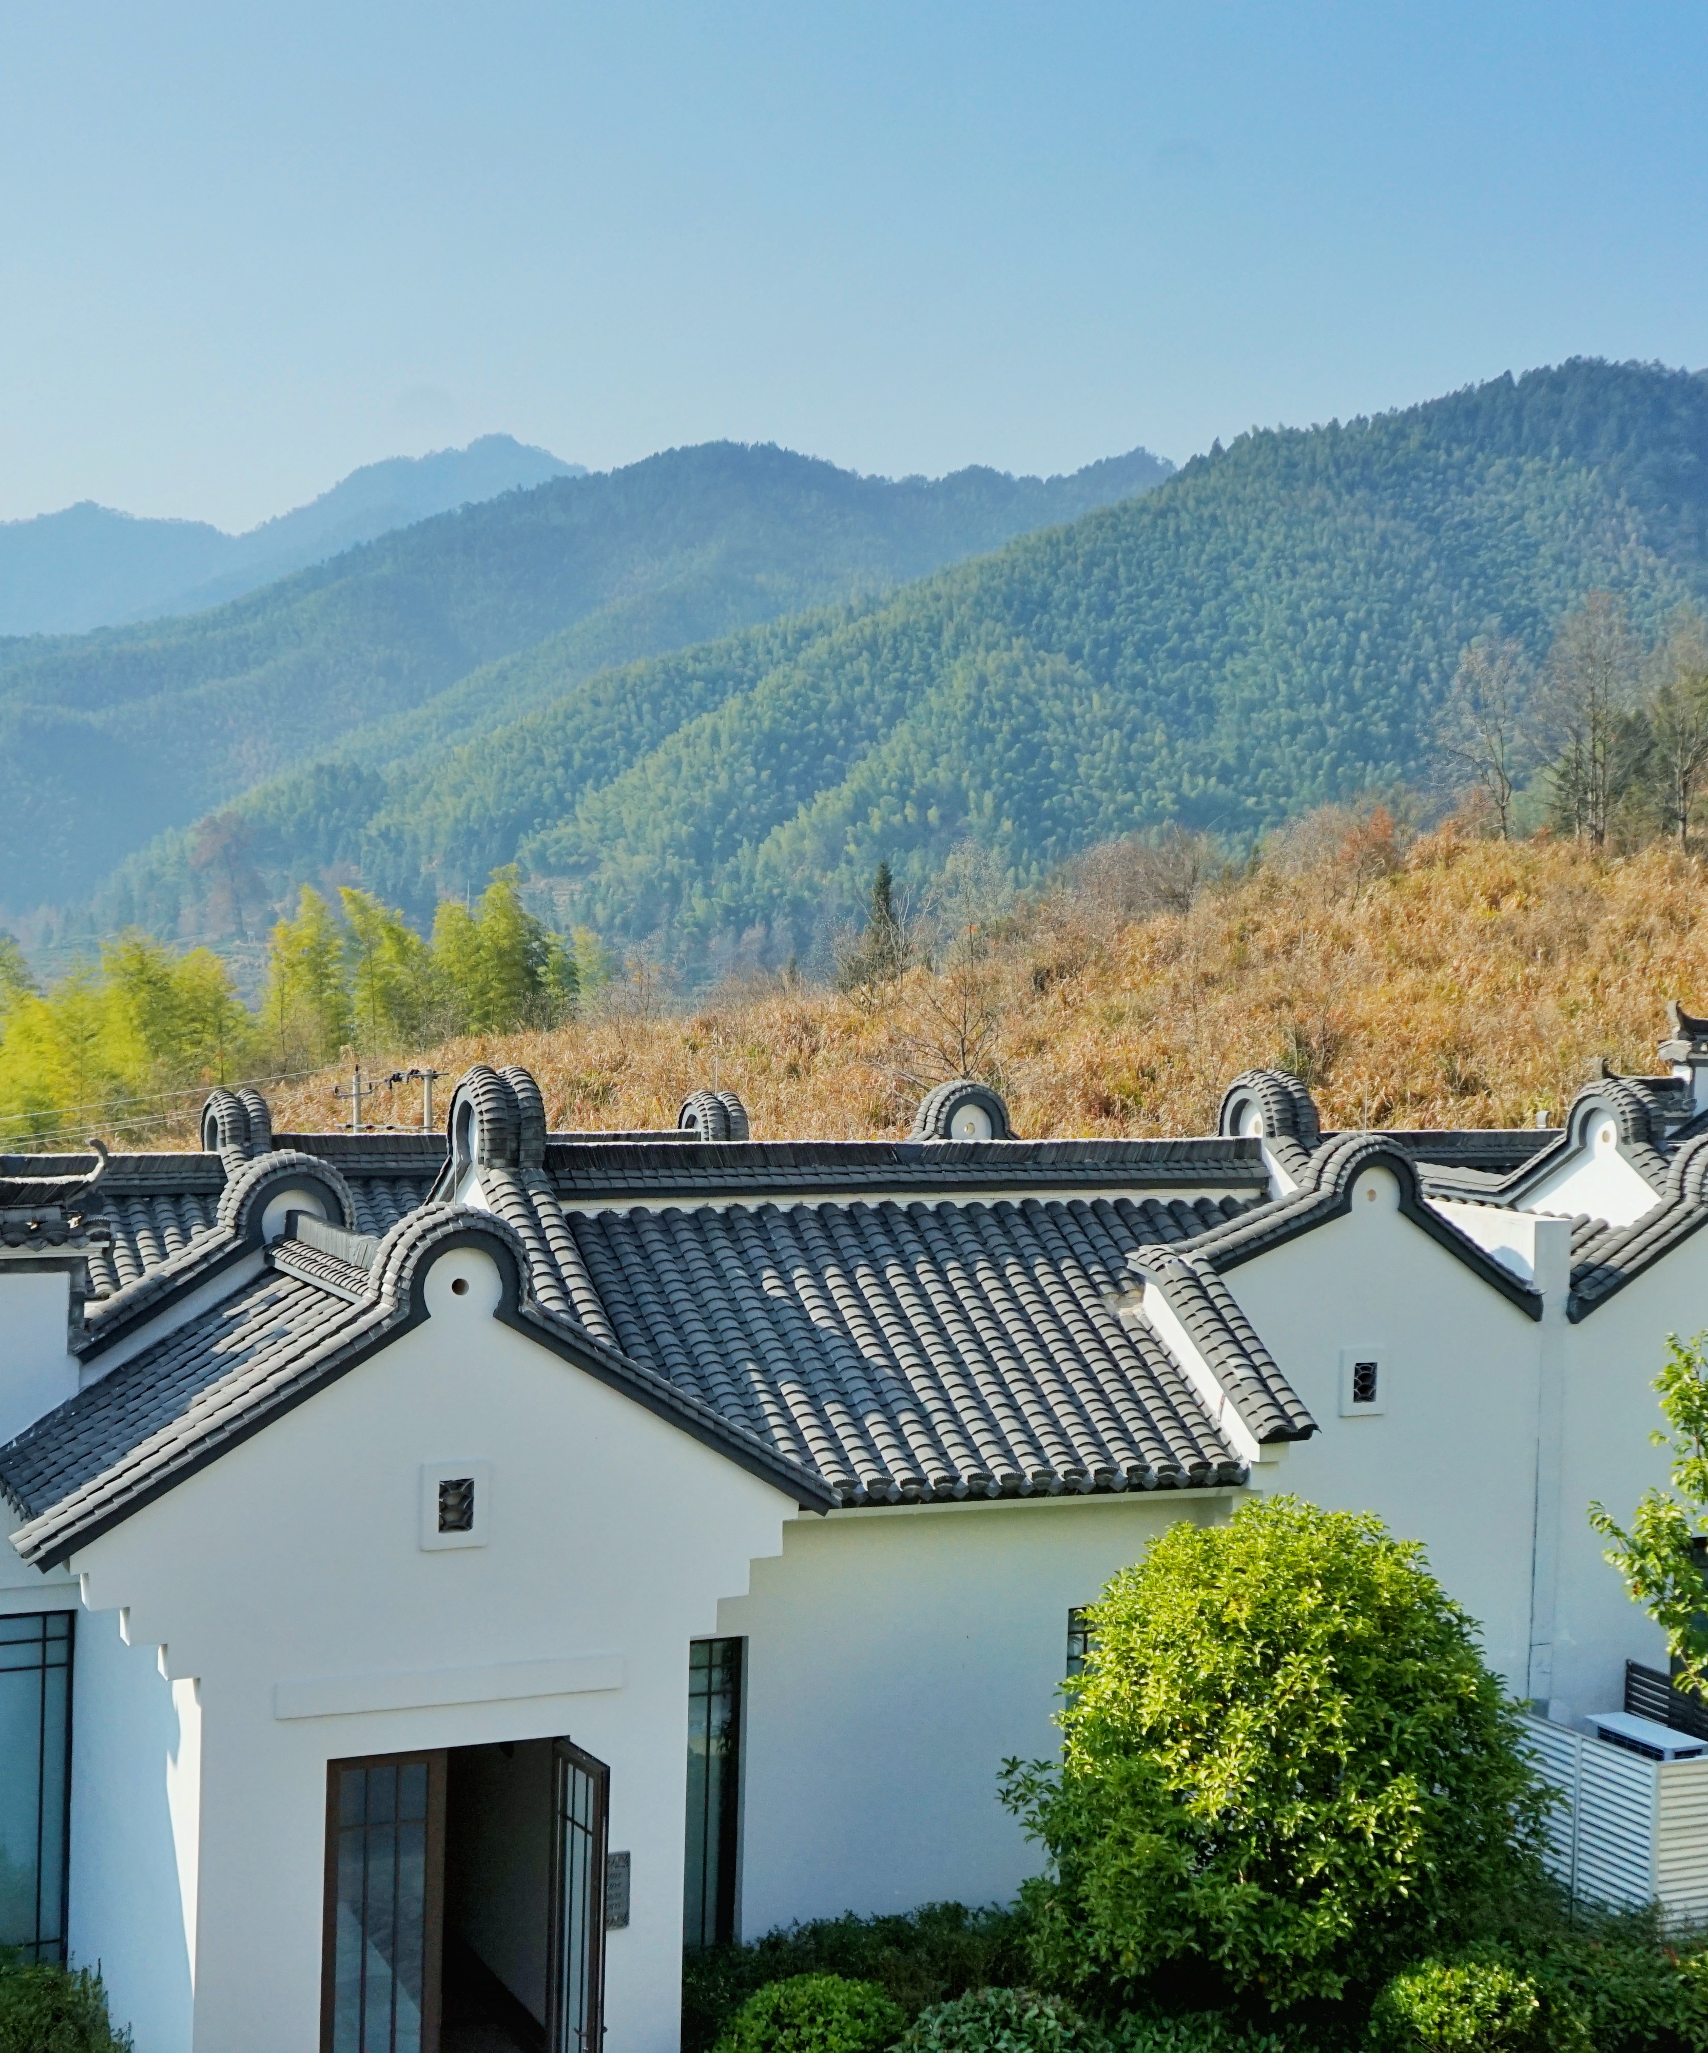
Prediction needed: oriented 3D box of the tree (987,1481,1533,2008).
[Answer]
[{"bbox_3d":[2.602,4.414,17.200,3.200,3.150,3.100,2,1,9],"label":"tree"}]

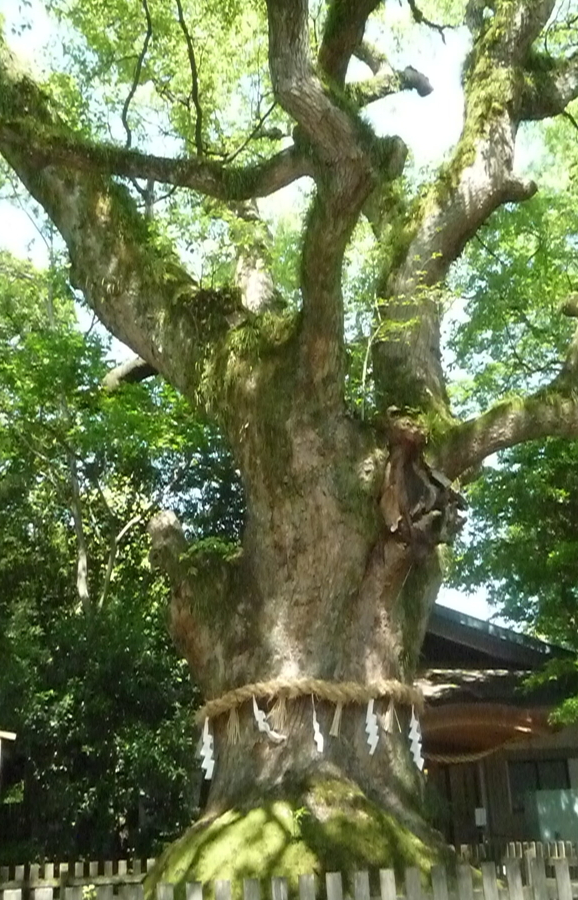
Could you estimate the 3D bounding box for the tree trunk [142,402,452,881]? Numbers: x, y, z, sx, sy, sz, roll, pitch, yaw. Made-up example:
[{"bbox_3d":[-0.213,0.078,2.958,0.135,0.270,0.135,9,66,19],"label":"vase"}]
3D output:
[{"bbox_3d":[0.157,1.981,11.289,3.150,4.900,2.800,-2,-18,0],"label":"tree trunk"}]

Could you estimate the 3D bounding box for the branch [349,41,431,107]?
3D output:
[{"bbox_3d":[1.325,-4.852,13.440,1.050,0.750,0.550,-2,-18,0],"label":"branch"}]

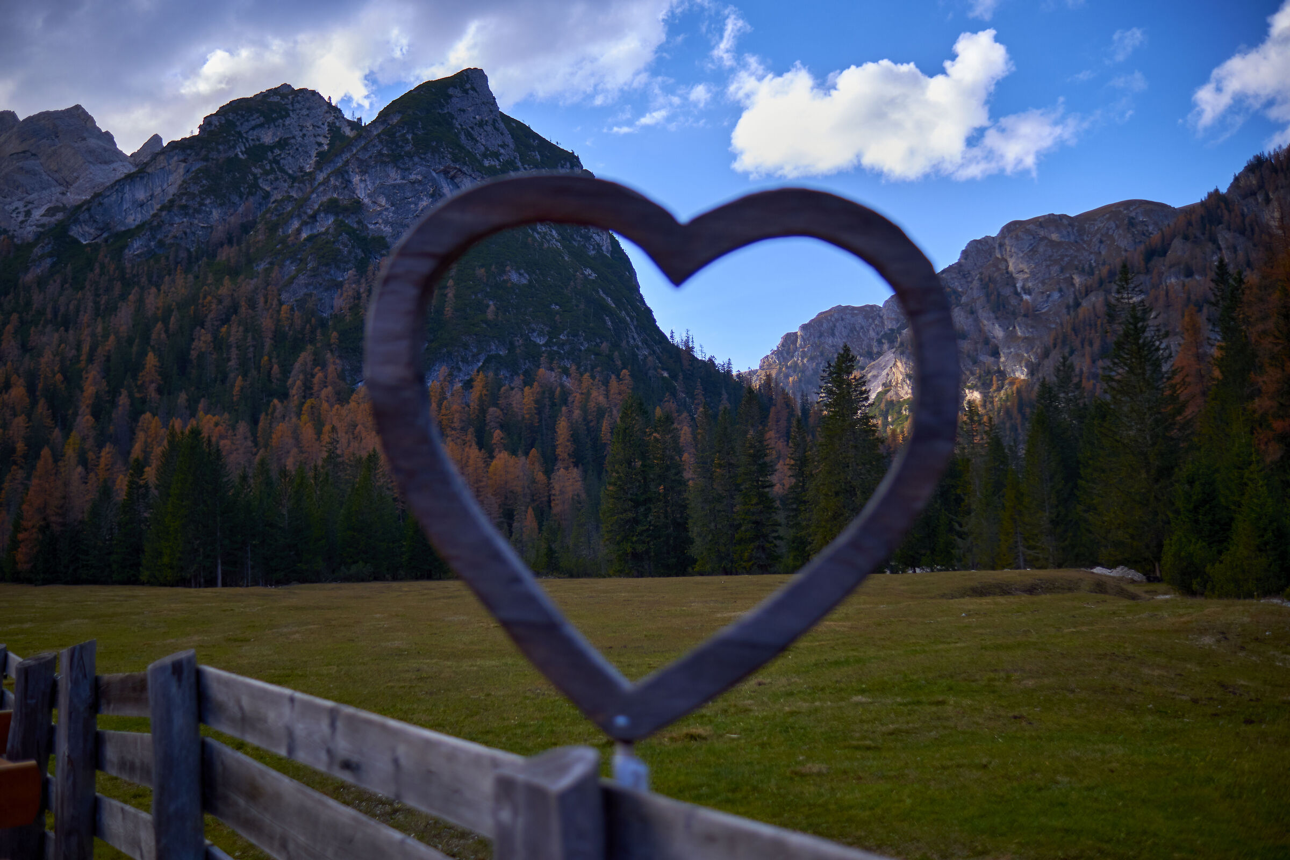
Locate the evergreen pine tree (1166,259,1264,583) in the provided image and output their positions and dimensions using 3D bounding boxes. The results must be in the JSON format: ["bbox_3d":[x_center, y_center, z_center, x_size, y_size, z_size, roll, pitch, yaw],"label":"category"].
[{"bbox_3d":[29.865,-0.357,65.888,5.240,17.630,5.080,-3,-6,24],"label":"evergreen pine tree"}]

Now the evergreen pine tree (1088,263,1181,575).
[{"bbox_3d":[30.887,-0.823,78.998,5.840,19.810,5.670,-2,-6,21],"label":"evergreen pine tree"}]

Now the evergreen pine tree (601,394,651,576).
[{"bbox_3d":[-1.615,4.578,105.776,4.170,15.400,4.040,0,-6,-1],"label":"evergreen pine tree"}]

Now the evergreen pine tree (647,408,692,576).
[{"bbox_3d":[2.058,5.207,106.720,3.860,14.290,3.740,0,-6,1],"label":"evergreen pine tree"}]

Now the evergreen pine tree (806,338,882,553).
[{"bbox_3d":[16.222,2.188,100.927,6.250,18.390,6.060,-1,-6,9],"label":"evergreen pine tree"}]

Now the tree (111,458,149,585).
[{"bbox_3d":[-39.664,6.995,96.487,2.950,9.670,2.860,2,-6,-22],"label":"tree"}]

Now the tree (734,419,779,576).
[{"bbox_3d":[9.649,5.879,108.658,3.840,13.050,3.730,-1,-6,5],"label":"tree"}]

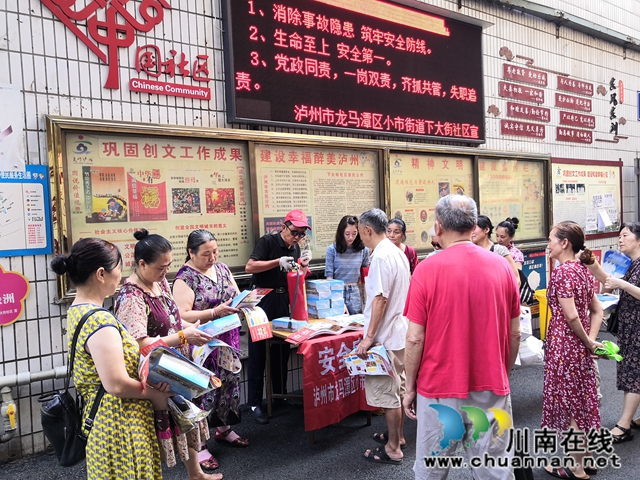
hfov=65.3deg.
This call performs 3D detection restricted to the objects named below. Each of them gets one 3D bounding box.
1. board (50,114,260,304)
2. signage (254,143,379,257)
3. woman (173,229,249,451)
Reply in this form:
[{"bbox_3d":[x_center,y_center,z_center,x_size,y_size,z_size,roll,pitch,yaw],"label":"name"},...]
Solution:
[{"bbox_3d":[-1.256,-0.255,4.048,1.637,1.322,0.120,-4,2,-35],"label":"board"},{"bbox_3d":[0.039,-0.369,4.946,1.461,1.066,0.030,-4,2,-35],"label":"signage"},{"bbox_3d":[-0.756,0.702,3.462,0.490,1.550,0.450,-4,3,-43],"label":"woman"}]

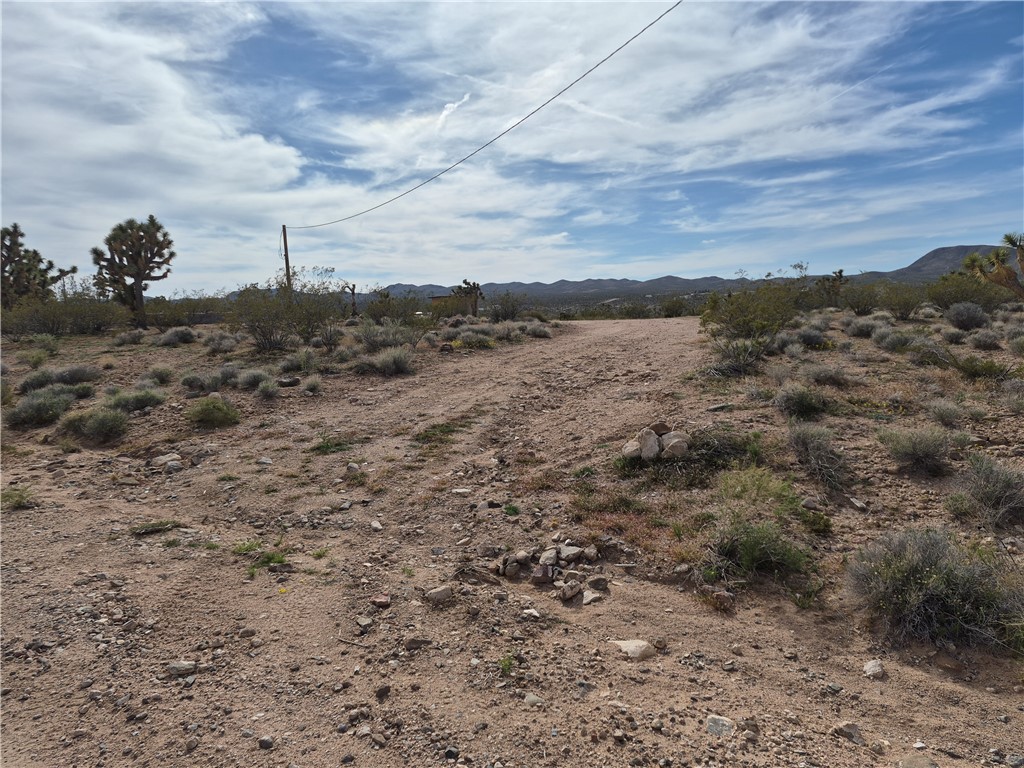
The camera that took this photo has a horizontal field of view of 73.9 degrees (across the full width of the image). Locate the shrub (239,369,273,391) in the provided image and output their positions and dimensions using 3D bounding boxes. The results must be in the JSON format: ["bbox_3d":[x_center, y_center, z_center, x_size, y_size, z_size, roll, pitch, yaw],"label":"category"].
[{"bbox_3d":[-4.147,-0.073,11.000,0.532,0.327,0.505,-4,8,-21],"label":"shrub"}]

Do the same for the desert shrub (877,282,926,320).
[{"bbox_3d":[16.887,-3.577,29.500,2.168,1.648,1.994,-1,8,0],"label":"desert shrub"}]

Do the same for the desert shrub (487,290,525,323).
[{"bbox_3d":[-0.306,-3.645,32.000,1.787,1.505,1.644,-1,8,0],"label":"desert shrub"}]

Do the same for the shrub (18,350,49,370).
[{"bbox_3d":[-8.482,-0.420,12.038,0.448,0.338,0.391,-5,9,-35],"label":"shrub"}]

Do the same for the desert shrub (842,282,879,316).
[{"bbox_3d":[13.317,-3.229,26.000,1.300,1.299,1.300,3,9,27],"label":"desert shrub"}]

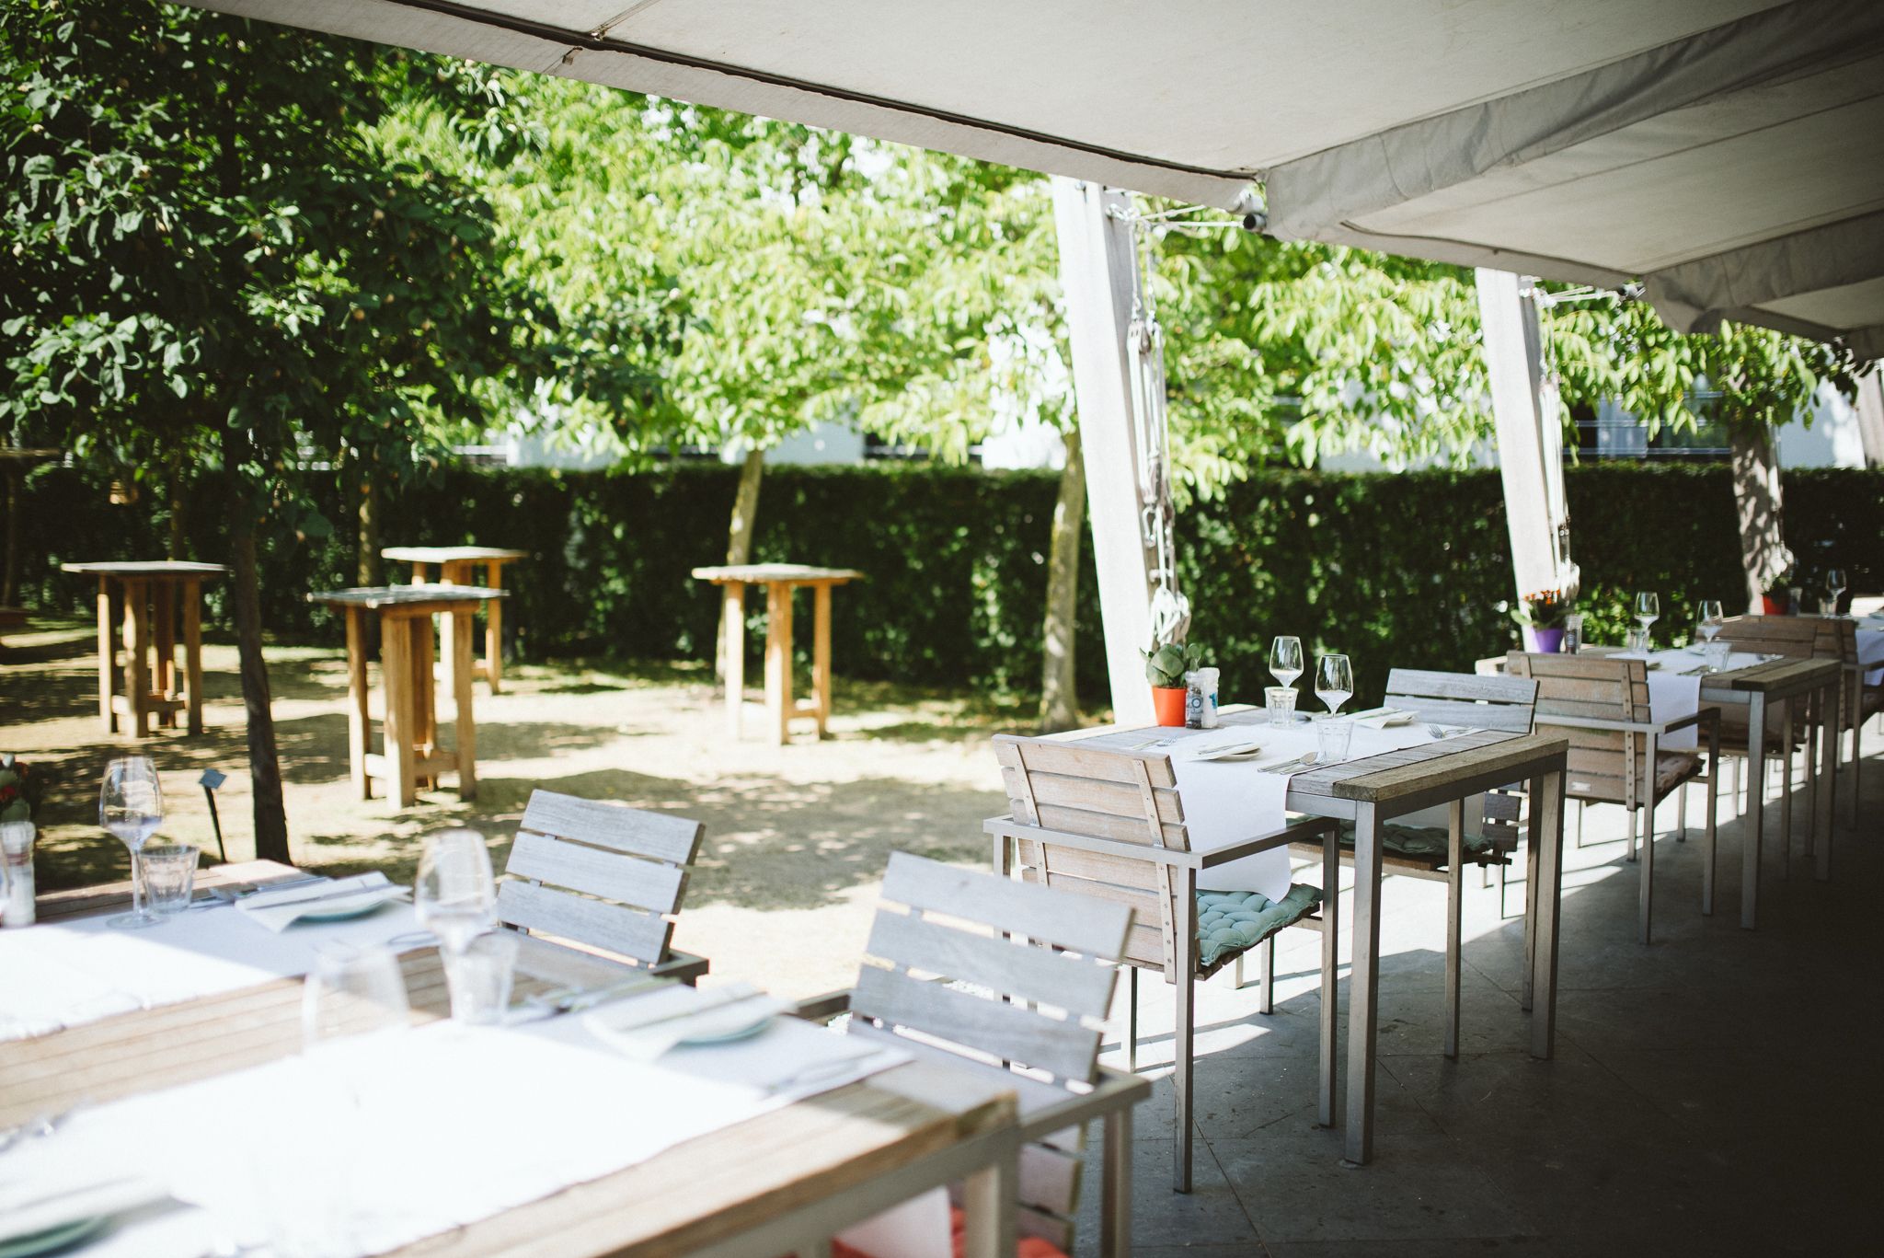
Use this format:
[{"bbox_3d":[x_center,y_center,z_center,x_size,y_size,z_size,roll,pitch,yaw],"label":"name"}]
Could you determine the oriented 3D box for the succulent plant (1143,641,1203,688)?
[{"bbox_3d":[0.557,0.085,4.410,0.140,0.115,0.135,5,7,41],"label":"succulent plant"}]

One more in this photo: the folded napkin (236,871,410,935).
[{"bbox_3d":[-0.829,0.364,2.471,0.130,0.034,0.215,5,6,39],"label":"folded napkin"}]

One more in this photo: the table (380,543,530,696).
[{"bbox_3d":[-3.787,-0.035,14.298,0.785,1.100,0.785,5,7,41],"label":"table"}]

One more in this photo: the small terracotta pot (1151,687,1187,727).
[{"bbox_3d":[0.549,0.185,4.418,0.084,0.088,0.084,1,5,0],"label":"small terracotta pot"}]

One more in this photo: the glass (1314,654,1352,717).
[{"bbox_3d":[0.850,0.164,3.957,0.084,0.215,0.084,5,7,41],"label":"glass"}]

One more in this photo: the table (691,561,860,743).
[{"bbox_3d":[-1.082,0.180,12.183,0.785,1.100,0.785,4,6,35],"label":"table"}]

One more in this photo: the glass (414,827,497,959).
[{"bbox_3d":[-0.512,0.322,1.946,0.083,0.216,0.083,5,7,41],"label":"glass"}]

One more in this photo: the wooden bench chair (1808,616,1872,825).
[{"bbox_3d":[3.477,0.341,7.355,0.537,0.828,0.563,5,7,40],"label":"wooden bench chair"}]

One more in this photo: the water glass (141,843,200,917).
[{"bbox_3d":[-1.041,0.337,2.469,0.079,0.087,0.079,5,7,41],"label":"water glass"}]

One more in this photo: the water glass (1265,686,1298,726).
[{"bbox_3d":[0.823,0.190,4.423,0.083,0.088,0.083,1,5,0],"label":"water glass"}]

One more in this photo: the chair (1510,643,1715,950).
[{"bbox_3d":[2.051,0.481,5.639,0.520,0.830,0.590,5,7,40],"label":"chair"}]

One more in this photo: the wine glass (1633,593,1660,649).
[{"bbox_3d":[2.493,-0.026,6.471,0.085,0.206,0.085,5,7,40],"label":"wine glass"}]

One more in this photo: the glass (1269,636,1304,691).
[{"bbox_3d":[0.848,0.124,4.497,0.085,0.208,0.085,5,7,40],"label":"glass"}]

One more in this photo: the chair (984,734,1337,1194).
[{"bbox_3d":[0.448,0.619,3.764,0.537,0.828,0.563,5,7,43],"label":"chair"}]

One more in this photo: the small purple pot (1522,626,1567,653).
[{"bbox_3d":[2.058,0.044,6.217,0.115,0.100,0.115,1,5,0],"label":"small purple pot"}]

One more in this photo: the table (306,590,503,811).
[{"bbox_3d":[-2.859,0.371,9.893,0.785,1.100,0.785,5,7,41],"label":"table"}]

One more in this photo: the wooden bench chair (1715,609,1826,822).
[{"bbox_3d":[2.838,0.411,6.555,0.520,0.830,0.580,5,7,40],"label":"wooden bench chair"}]

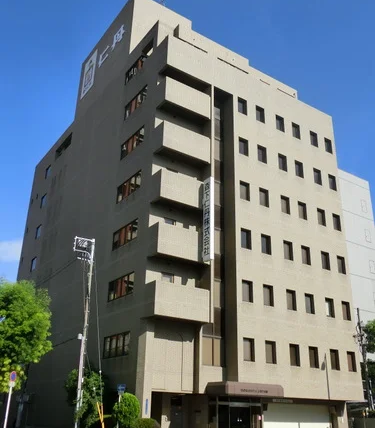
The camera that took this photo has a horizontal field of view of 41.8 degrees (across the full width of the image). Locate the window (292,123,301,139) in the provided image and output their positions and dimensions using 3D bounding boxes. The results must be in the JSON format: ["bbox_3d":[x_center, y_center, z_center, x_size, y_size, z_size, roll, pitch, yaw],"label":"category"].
[{"bbox_3d":[9.152,-7.008,41.541,0.891,1.382,0.150,16,-27,-31],"label":"window"}]

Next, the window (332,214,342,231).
[{"bbox_3d":[12.084,0.702,40.024,0.875,1.358,0.214,16,-27,-31],"label":"window"}]

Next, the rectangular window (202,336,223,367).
[{"bbox_3d":[1.538,8.487,30.352,1.509,1.740,0.171,16,-27,-31],"label":"rectangular window"}]

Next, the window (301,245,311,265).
[{"bbox_3d":[8.315,2.955,34.768,0.828,1.295,0.200,16,-27,-31],"label":"window"}]

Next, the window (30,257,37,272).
[{"bbox_3d":[-15.802,5.239,50.738,0.200,1.065,1.768,16,-27,-31],"label":"window"}]

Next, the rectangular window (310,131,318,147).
[{"bbox_3d":[10.206,-6.069,39.883,0.828,1.295,0.200,16,-27,-31],"label":"rectangular window"}]

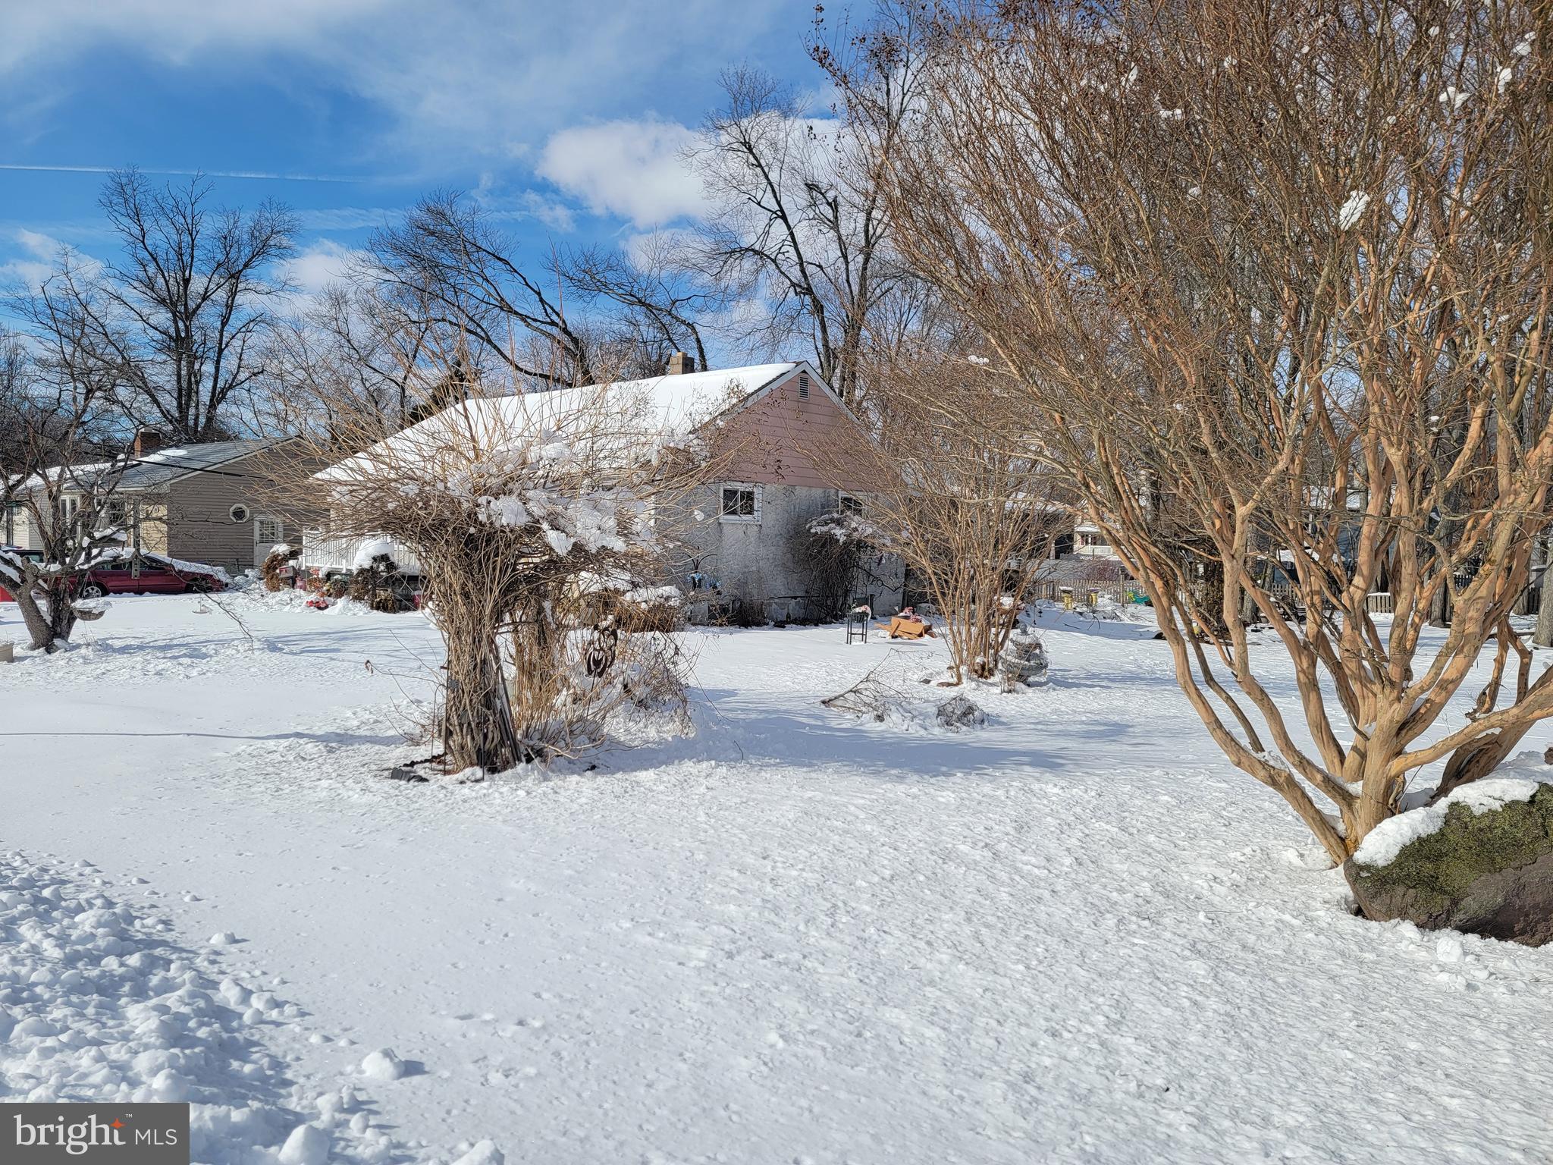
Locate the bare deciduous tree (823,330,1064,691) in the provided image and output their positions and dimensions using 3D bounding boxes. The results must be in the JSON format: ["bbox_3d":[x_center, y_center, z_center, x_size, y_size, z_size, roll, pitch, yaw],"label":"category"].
[{"bbox_3d":[1.958,-0.885,12.717,2.985,4.062,2.900,0,2,0],"label":"bare deciduous tree"}]

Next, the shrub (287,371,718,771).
[{"bbox_3d":[-2.095,-0.165,8.249,3.138,2.898,2.800,0,2,0],"label":"shrub"}]

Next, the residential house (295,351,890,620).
[{"bbox_3d":[-3.958,-2.364,27.881,11.400,6.250,11.180,1,2,35],"label":"residential house"}]

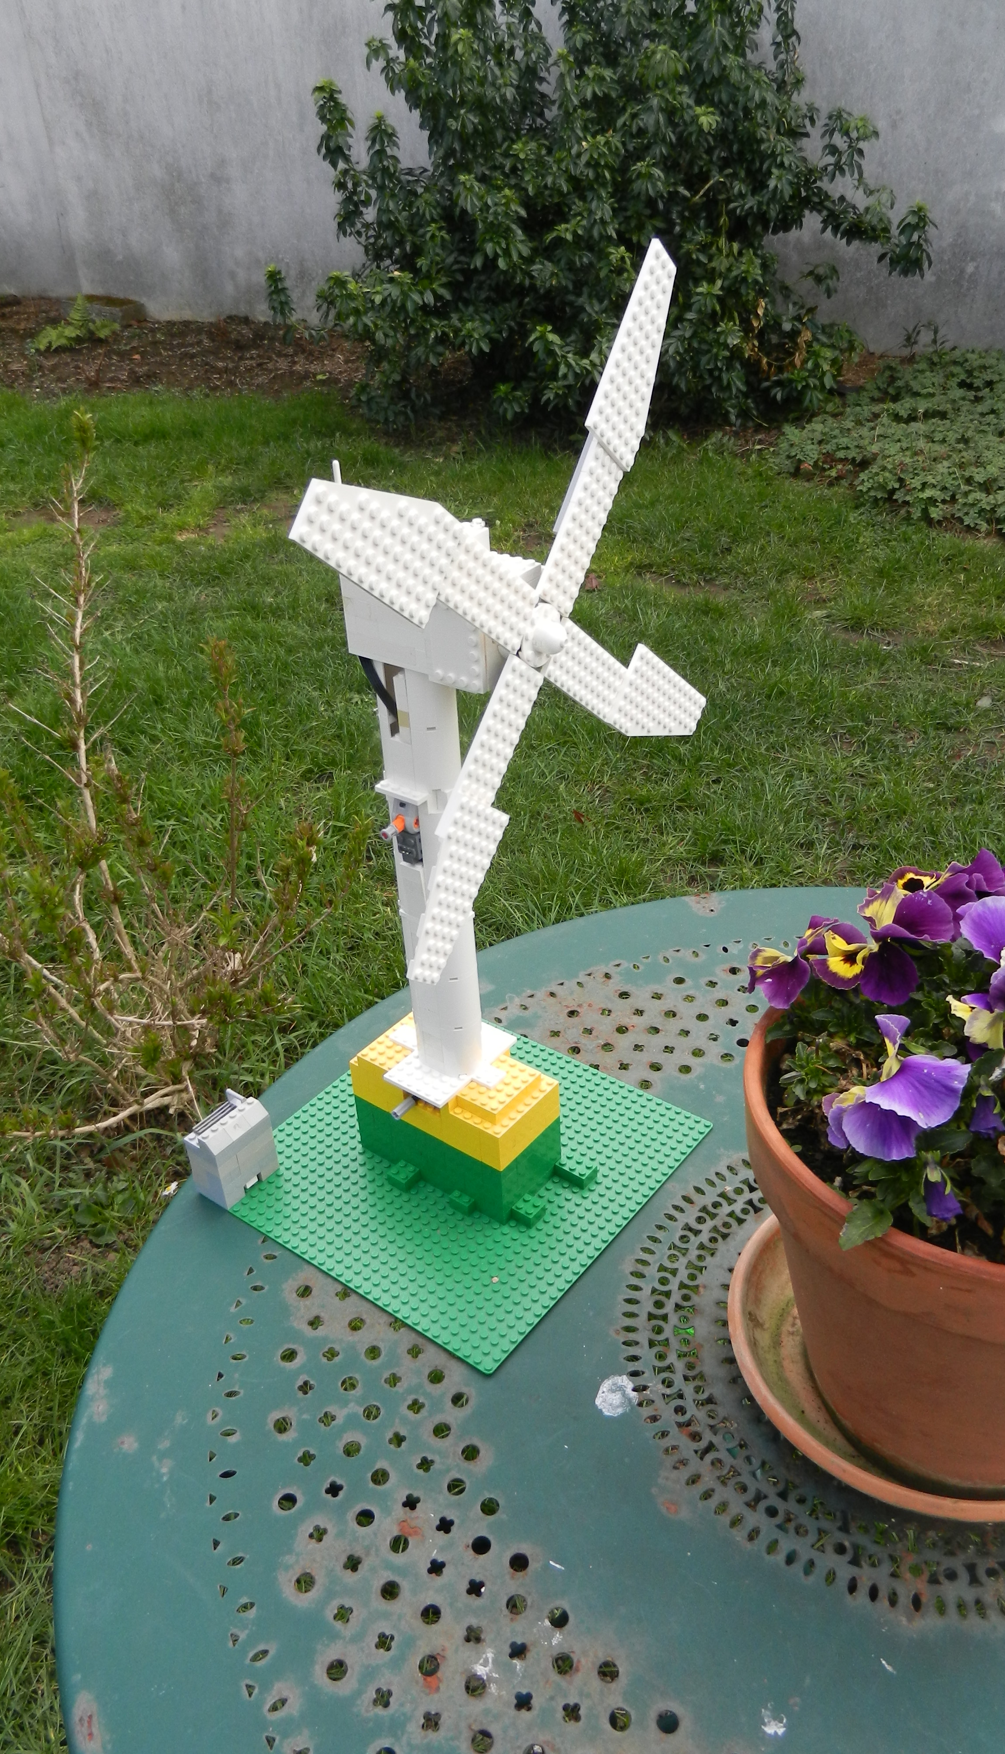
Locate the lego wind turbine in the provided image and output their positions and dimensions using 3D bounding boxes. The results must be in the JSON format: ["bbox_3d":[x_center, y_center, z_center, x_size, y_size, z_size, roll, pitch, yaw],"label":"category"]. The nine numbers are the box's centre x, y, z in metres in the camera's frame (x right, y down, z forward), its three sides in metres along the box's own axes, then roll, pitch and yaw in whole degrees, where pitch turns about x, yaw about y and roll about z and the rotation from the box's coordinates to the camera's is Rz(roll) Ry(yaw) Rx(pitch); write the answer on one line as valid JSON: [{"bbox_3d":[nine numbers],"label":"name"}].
[{"bbox_3d":[-0.023,-0.044,0.732,0.163,0.563,0.333,20,39,33],"label":"lego wind turbine"}]

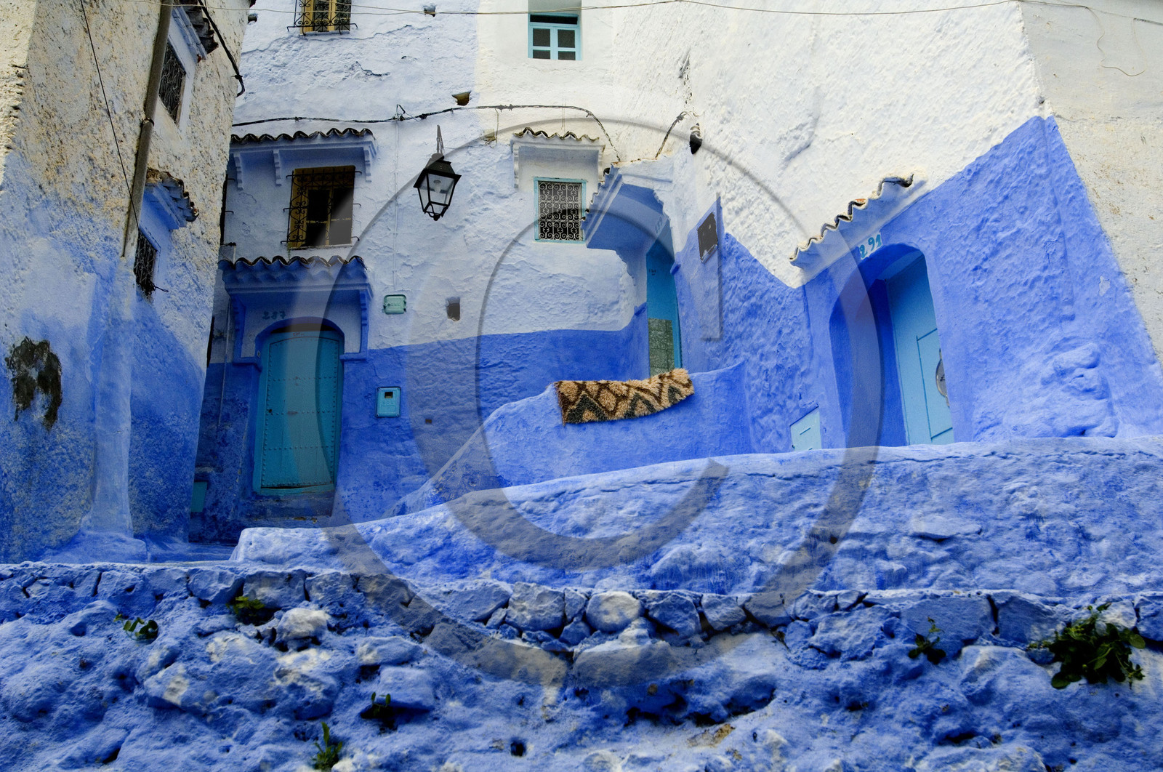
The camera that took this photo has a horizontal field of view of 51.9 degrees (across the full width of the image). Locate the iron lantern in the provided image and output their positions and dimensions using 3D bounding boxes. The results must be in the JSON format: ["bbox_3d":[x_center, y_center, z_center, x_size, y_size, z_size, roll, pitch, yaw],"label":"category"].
[{"bbox_3d":[-1.652,-2.397,13.719,0.420,1.220,0.550,4,-21,-14],"label":"iron lantern"}]

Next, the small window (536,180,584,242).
[{"bbox_3d":[-0.255,-2.114,14.413,0.550,0.830,0.070,0,-21,-4],"label":"small window"}]

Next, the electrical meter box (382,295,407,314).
[{"bbox_3d":[-2.089,-0.913,13.323,0.245,0.200,0.110,-2,-19,5],"label":"electrical meter box"}]

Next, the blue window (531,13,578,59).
[{"bbox_3d":[-0.339,-4.205,14.615,0.610,0.770,0.090,0,-19,-1],"label":"blue window"}]

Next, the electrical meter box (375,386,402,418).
[{"bbox_3d":[-2.094,0.172,12.949,0.255,0.325,0.120,-2,-19,5],"label":"electrical meter box"}]

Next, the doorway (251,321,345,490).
[{"bbox_3d":[-3.155,0.253,13.382,1.000,2.030,0.280,-2,-20,1],"label":"doorway"}]

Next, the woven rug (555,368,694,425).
[{"bbox_3d":[0.410,0.095,11.337,1.300,0.460,0.250,-4,-19,12],"label":"woven rug"}]

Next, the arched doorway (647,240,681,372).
[{"bbox_3d":[1.006,-0.682,13.004,0.300,2.050,0.920,5,-21,-16],"label":"arched doorway"}]

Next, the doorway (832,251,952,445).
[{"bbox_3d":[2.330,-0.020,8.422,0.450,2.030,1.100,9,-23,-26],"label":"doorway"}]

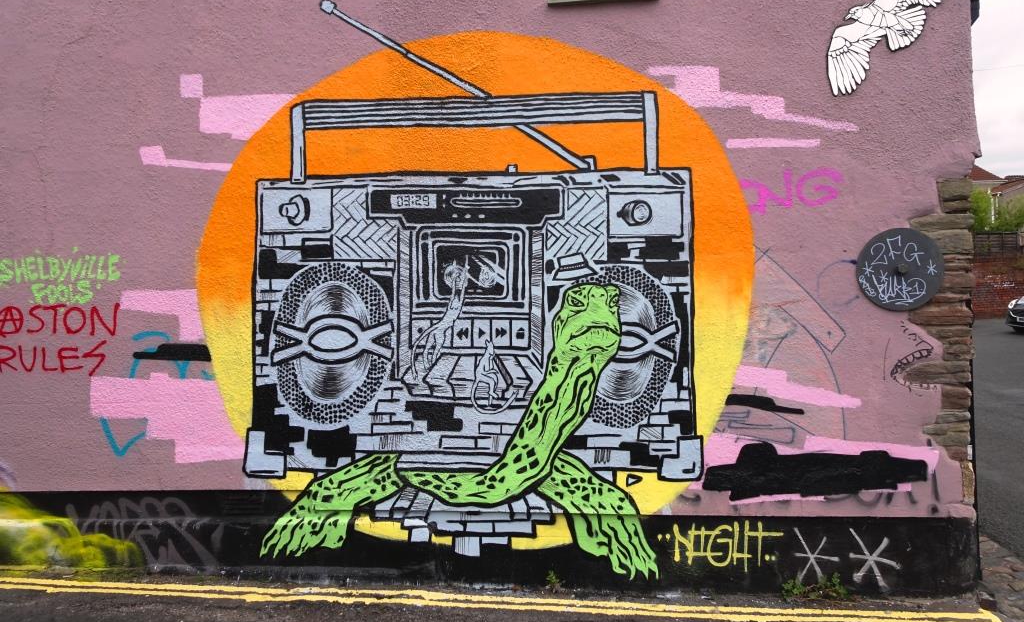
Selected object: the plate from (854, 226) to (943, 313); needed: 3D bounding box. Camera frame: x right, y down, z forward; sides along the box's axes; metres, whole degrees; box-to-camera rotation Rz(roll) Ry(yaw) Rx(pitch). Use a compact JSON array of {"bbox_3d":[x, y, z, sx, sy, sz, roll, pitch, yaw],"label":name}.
[{"bbox_3d":[2.178,-0.235,3.980,0.465,0.465,0.050,-1,-2,6],"label":"plate"}]

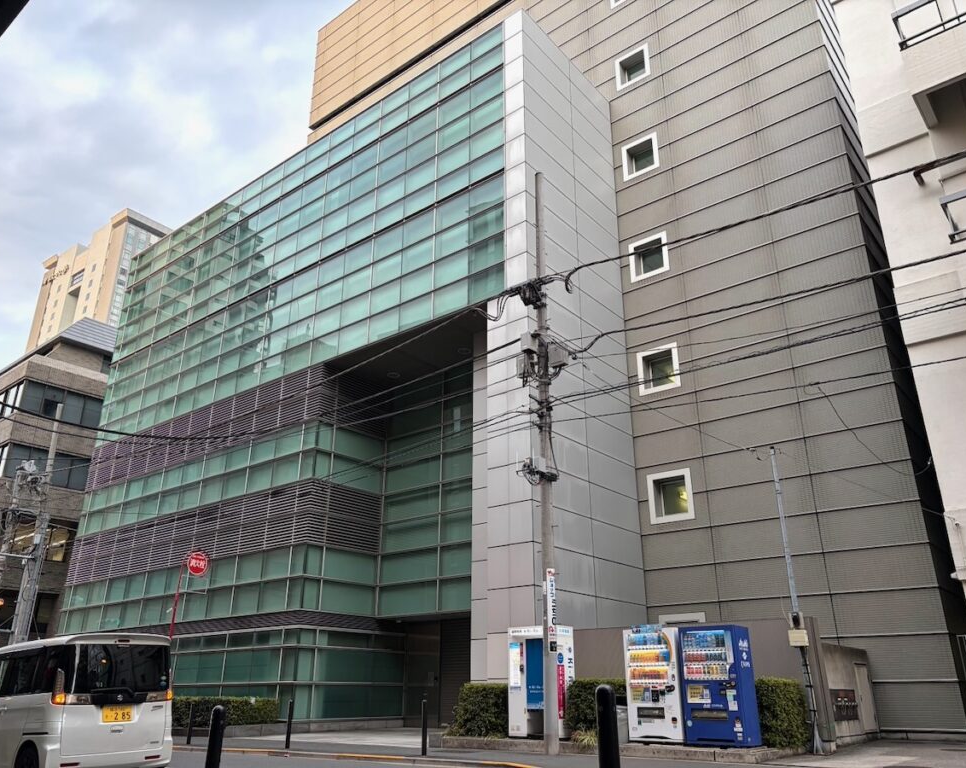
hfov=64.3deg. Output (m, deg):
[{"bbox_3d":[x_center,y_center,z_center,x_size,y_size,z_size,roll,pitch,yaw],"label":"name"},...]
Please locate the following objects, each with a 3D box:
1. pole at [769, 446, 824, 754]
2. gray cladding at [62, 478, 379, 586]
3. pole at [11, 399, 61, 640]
[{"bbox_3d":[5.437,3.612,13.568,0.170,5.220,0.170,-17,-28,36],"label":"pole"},{"bbox_3d":[-10.348,6.023,28.657,15.550,1.960,2.800,-17,-28,36],"label":"gray cladding"},{"bbox_3d":[-16.459,6.342,28.268,0.420,11.840,0.420,-18,-26,35],"label":"pole"}]

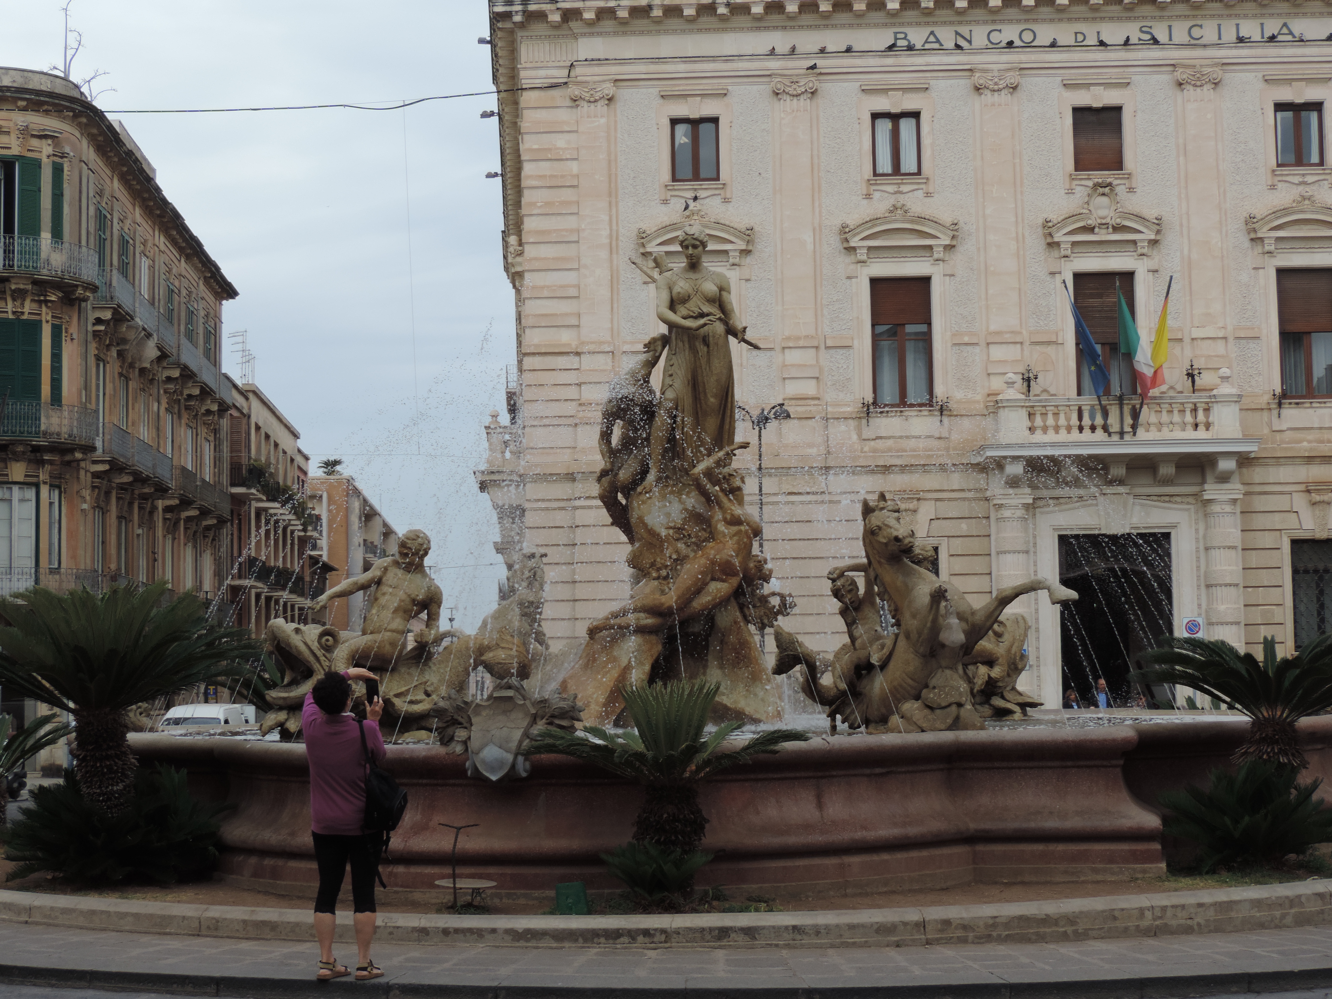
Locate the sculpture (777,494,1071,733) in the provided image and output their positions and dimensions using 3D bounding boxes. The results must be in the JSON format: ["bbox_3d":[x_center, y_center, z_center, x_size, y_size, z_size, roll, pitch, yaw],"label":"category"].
[{"bbox_3d":[2.060,0.957,17.200,1.700,1.850,2.100,2,-6,-34],"label":"sculpture"}]

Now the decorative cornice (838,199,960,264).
[{"bbox_3d":[5.013,-5.738,45.409,2.582,1.382,0.500,-1,-5,2],"label":"decorative cornice"}]

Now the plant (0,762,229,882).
[{"bbox_3d":[-4.083,2.417,15.755,1.712,0.891,1.500,-1,-5,0],"label":"plant"}]

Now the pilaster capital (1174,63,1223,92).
[{"bbox_3d":[11.474,-9.087,45.576,1.045,0.640,0.300,-1,-5,2],"label":"pilaster capital"}]

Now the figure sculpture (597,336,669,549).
[{"bbox_3d":[-0.309,-0.561,19.323,0.680,1.910,0.750,0,-5,-12],"label":"figure sculpture"}]

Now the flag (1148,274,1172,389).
[{"bbox_3d":[9.481,-3.181,40.602,0.440,2.150,0.450,-1,-5,1],"label":"flag"}]

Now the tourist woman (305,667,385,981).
[{"bbox_3d":[-1.630,1.656,10.849,0.460,1.600,0.450,-4,-6,31],"label":"tourist woman"}]

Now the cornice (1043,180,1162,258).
[{"bbox_3d":[8.795,-5.659,42.729,2.330,1.470,0.420,-1,-5,1],"label":"cornice"}]

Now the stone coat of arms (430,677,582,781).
[{"bbox_3d":[-1.085,1.561,14.450,1.020,0.690,0.420,-1,-5,3],"label":"stone coat of arms"}]

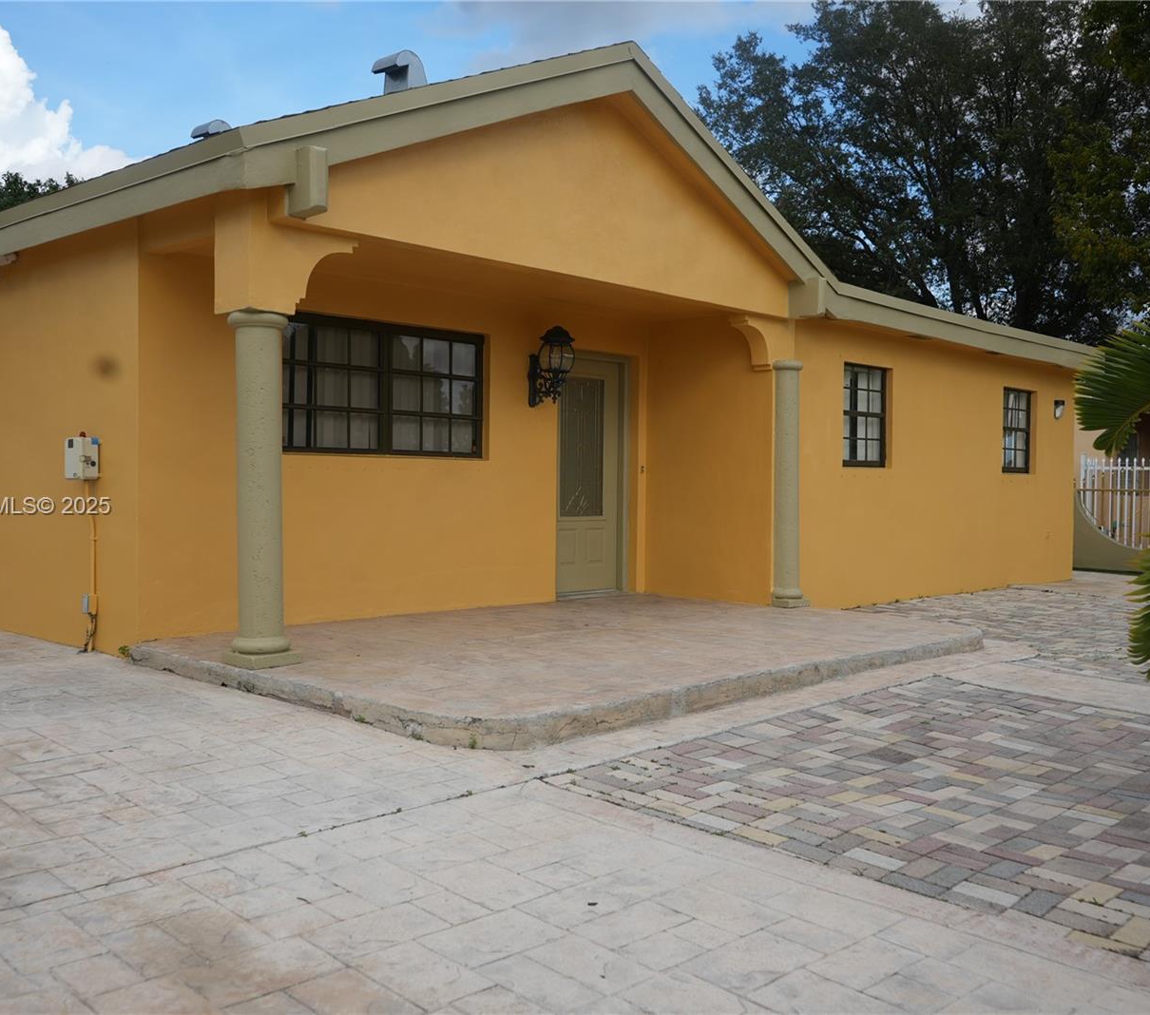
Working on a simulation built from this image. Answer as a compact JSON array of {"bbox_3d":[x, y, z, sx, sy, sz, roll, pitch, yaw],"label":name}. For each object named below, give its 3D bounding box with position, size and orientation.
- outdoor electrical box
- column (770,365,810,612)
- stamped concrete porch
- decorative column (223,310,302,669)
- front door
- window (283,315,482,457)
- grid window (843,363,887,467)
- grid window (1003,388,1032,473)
[{"bbox_3d":[-3.209,-0.332,7.713,0.268,0.295,0.118,2,2,44],"label":"outdoor electrical box"},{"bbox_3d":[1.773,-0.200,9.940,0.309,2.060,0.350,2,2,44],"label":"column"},{"bbox_3d":[0.184,0.902,7.893,3.409,0.124,5.129,2,2,44],"label":"stamped concrete porch"},{"bbox_3d":[-1.700,-0.108,6.449,0.355,1.918,0.350,1,1,0],"label":"decorative column"},{"bbox_3d":[0.092,-0.273,10.433,0.067,2.046,0.917,2,2,44],"label":"front door"},{"bbox_3d":[-1.441,-0.864,8.754,0.082,0.979,1.972,2,2,44],"label":"window"},{"bbox_3d":[2.659,-0.842,11.096,0.082,0.953,0.886,2,2,44],"label":"grid window"},{"bbox_3d":[4.979,-0.866,13.527,0.082,0.953,0.891,2,2,44],"label":"grid window"}]

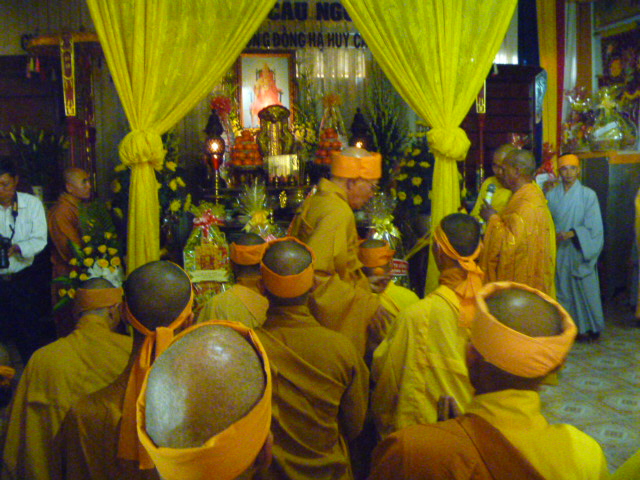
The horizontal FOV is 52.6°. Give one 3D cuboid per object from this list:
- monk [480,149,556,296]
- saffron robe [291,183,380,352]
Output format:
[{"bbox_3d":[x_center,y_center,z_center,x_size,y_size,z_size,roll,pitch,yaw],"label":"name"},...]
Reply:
[{"bbox_3d":[1.308,0.216,4.285,0.430,1.630,0.500,0,6,12],"label":"monk"},{"bbox_3d":[0.074,0.415,2.872,0.420,1.370,0.500,-2,6,-9],"label":"saffron robe"}]

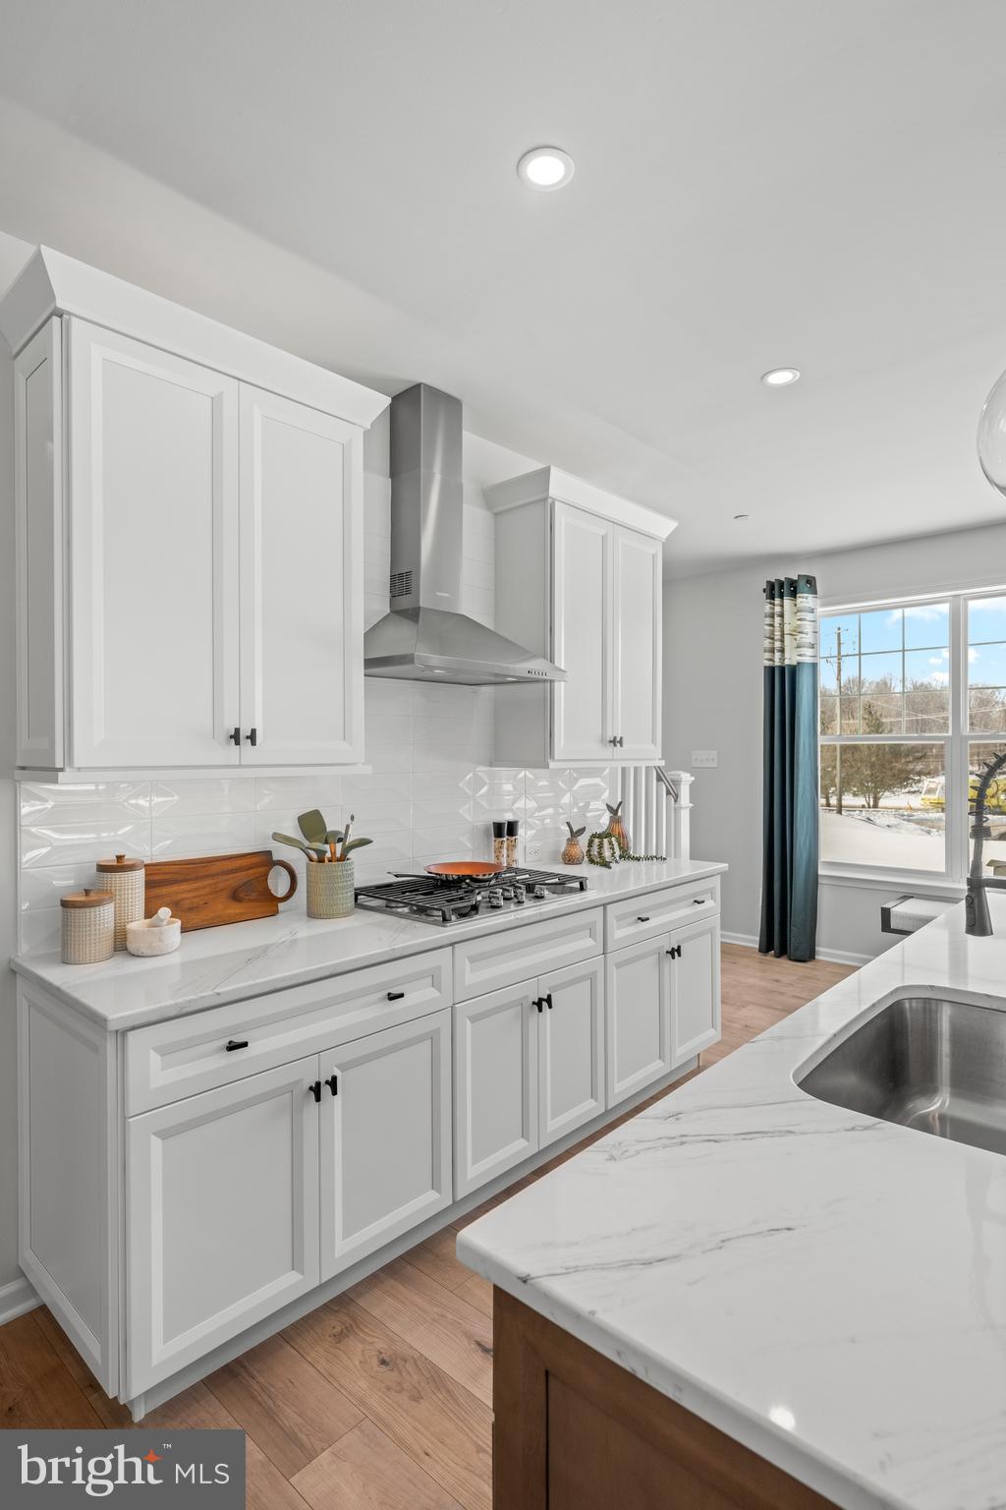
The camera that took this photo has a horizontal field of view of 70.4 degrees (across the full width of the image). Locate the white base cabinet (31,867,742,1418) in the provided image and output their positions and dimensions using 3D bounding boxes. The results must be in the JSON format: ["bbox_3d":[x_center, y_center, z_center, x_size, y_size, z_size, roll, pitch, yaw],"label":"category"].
[{"bbox_3d":[-0.099,0.976,2.593,0.655,0.914,2.637,0,0,44],"label":"white base cabinet"}]

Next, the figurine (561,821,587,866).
[{"bbox_3d":[0.327,0.413,3.373,0.104,0.207,0.112,0,0,0],"label":"figurine"}]

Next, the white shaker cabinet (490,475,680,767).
[{"bbox_3d":[0.395,-0.544,3.306,0.390,1.200,0.925,0,0,44],"label":"white shaker cabinet"}]

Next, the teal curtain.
[{"bbox_3d":[1.982,0.109,5.005,0.410,2.610,0.120,0,0,44],"label":"teal curtain"}]

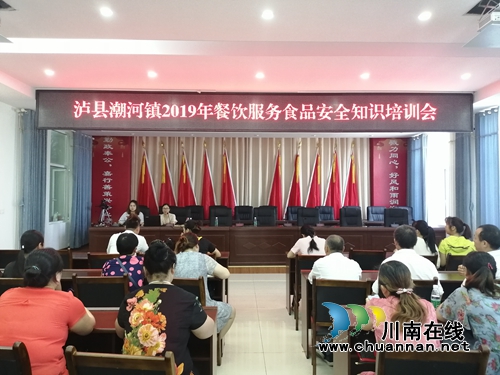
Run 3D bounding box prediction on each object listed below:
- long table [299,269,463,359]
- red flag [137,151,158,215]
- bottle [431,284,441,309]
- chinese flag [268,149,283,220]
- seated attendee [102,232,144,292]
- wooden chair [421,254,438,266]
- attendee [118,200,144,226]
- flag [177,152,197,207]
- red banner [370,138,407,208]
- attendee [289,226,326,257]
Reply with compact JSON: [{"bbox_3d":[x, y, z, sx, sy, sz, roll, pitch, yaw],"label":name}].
[{"bbox_3d":[1.426,1.224,3.728,1.750,0.760,0.480,0,-2,-1],"label":"long table"},{"bbox_3d":[-3.062,-0.033,11.750,0.710,2.170,0.320,0,-2,-1],"label":"red flag"},{"bbox_3d":[1.200,0.756,2.520,0.066,0.224,0.066,0,-2,-1],"label":"bottle"},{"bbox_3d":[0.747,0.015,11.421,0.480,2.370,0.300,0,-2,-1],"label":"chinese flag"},{"bbox_3d":[-1.089,1.026,3.500,0.480,1.220,0.740,0,-2,2],"label":"seated attendee"},{"bbox_3d":[2.058,1.273,5.000,0.475,0.900,0.540,0,-2,-1],"label":"wooden chair"},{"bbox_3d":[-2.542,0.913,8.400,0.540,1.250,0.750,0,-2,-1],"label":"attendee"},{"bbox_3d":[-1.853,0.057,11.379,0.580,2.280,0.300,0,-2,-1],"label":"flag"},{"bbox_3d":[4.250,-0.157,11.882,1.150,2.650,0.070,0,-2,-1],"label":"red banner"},{"bbox_3d":[0.711,1.046,4.825,0.480,1.190,0.750,0,-2,-1],"label":"attendee"}]

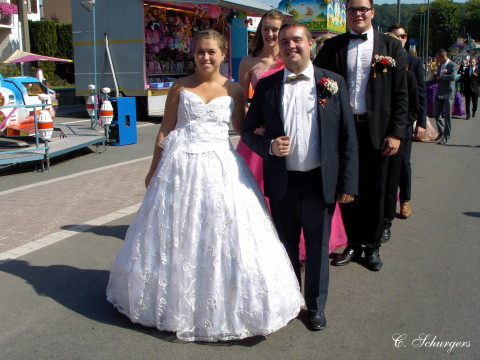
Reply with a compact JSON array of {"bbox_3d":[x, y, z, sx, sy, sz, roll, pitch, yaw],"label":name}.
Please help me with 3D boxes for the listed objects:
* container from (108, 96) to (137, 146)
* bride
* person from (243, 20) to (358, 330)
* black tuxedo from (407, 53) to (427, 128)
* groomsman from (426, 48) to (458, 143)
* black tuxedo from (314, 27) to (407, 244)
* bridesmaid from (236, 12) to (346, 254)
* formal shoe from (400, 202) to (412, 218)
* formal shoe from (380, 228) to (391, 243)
[{"bbox_3d":[-2.317,-1.162,12.494,0.360,0.918,0.580,6,11,30],"label":"container"},{"bbox_3d":[-0.210,-0.027,3.750,1.150,1.656,1.060,1,10,8],"label":"bride"},{"bbox_3d":[0.348,-0.036,3.667,0.660,1.703,0.450,2,10,14],"label":"person"},{"bbox_3d":[1.593,-0.919,6.438,0.580,0.839,0.360,2,10,14],"label":"black tuxedo"},{"bbox_3d":[3.756,-1.524,11.915,0.500,1.827,0.550,-9,13,-41],"label":"groomsman"},{"bbox_3d":[0.877,-0.267,4.774,0.740,1.661,0.420,3,10,15],"label":"black tuxedo"},{"bbox_3d":[0.399,-0.314,4.797,0.820,1.865,0.680,3,10,15],"label":"bridesmaid"},{"bbox_3d":[1.681,0.291,6.439,0.110,0.115,0.300,0,10,2],"label":"formal shoe"},{"bbox_3d":[1.256,0.448,5.526,0.110,0.115,0.300,2,10,14],"label":"formal shoe"}]

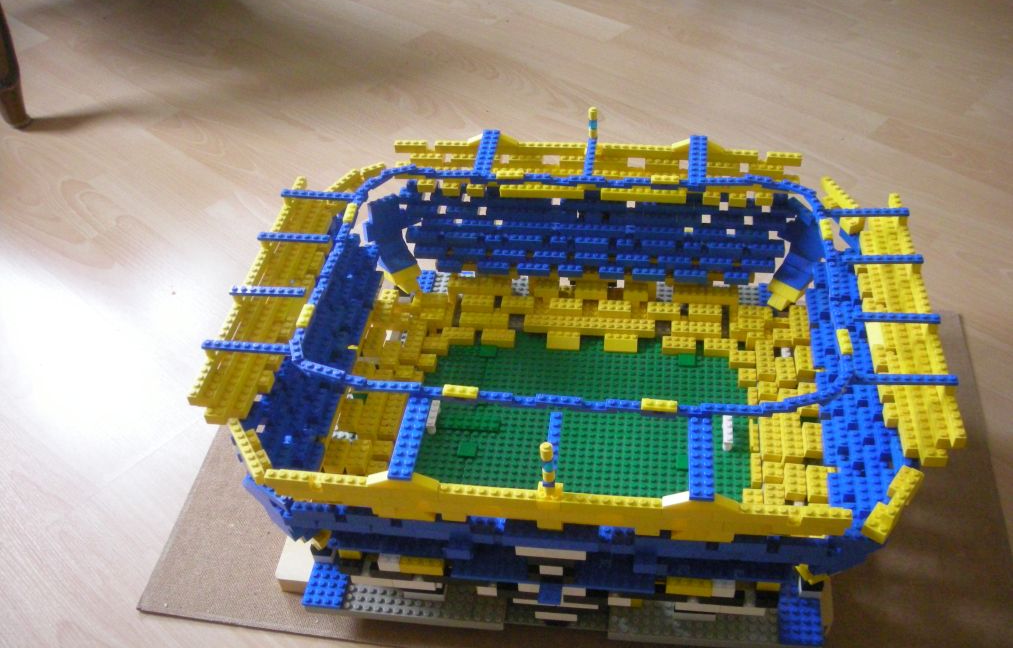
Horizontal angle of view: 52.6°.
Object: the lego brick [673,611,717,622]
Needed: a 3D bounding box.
[{"bbox_3d":[0.140,0.214,0.762,0.032,0.011,0.008,2,42,8],"label":"lego brick"}]

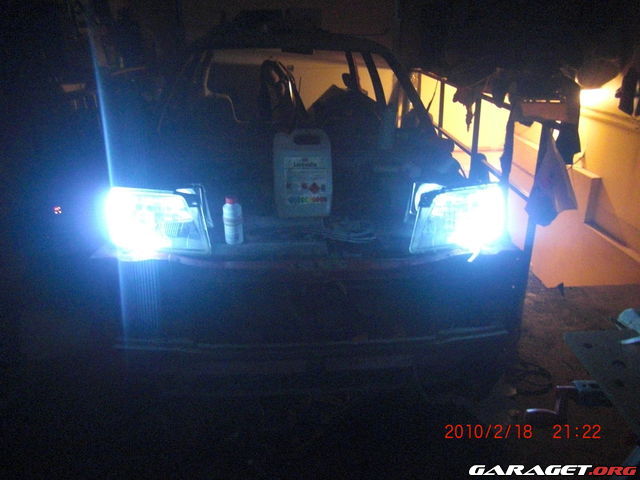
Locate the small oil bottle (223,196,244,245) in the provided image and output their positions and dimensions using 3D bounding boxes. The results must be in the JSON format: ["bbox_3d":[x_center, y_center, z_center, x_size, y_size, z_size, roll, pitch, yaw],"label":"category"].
[{"bbox_3d":[-0.275,-0.062,1.650,0.062,0.152,0.062,-1,20,-3],"label":"small oil bottle"}]

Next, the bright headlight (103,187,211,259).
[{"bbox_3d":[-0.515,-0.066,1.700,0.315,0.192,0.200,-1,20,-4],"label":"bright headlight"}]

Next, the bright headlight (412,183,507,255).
[{"bbox_3d":[0.455,-0.077,1.750,0.315,0.192,0.200,-1,20,-4],"label":"bright headlight"}]

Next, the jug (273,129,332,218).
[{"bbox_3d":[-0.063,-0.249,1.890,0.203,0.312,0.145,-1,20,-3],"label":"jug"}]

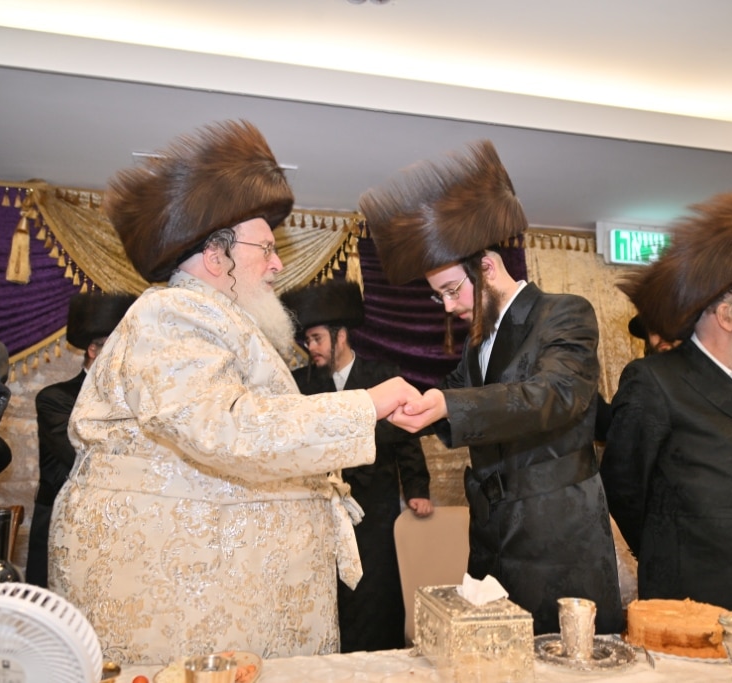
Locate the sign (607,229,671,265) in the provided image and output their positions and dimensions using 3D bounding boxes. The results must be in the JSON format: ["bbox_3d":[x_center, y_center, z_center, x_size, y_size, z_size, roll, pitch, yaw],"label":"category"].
[{"bbox_3d":[1.504,-0.500,3.744,0.397,0.193,0.060,2,-9,-14],"label":"sign"}]

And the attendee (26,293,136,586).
[{"bbox_3d":[-0.980,0.659,2.529,0.520,1.731,0.380,7,-11,-38],"label":"attendee"}]

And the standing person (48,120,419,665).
[{"bbox_3d":[-0.285,0.412,1.515,0.800,1.910,0.620,2,-9,-10],"label":"standing person"}]

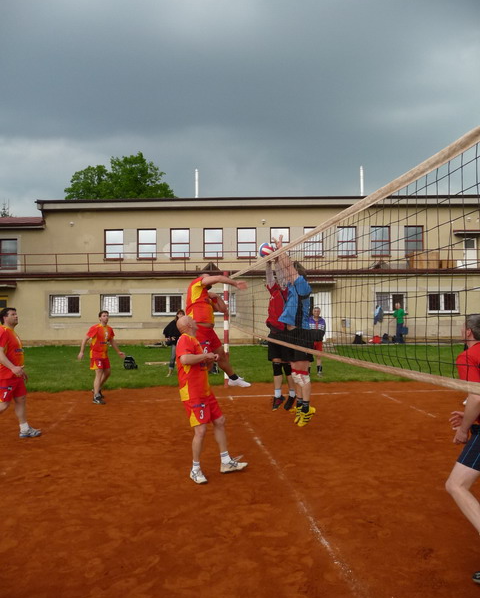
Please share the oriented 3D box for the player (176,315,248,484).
[{"bbox_3d":[-0.283,1.035,5.330,0.700,1.680,0.520,-1,-2,22],"label":"player"}]

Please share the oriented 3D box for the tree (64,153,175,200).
[{"bbox_3d":[-10.241,-4.877,44.000,10.000,14.980,10.000,0,-1,0],"label":"tree"}]

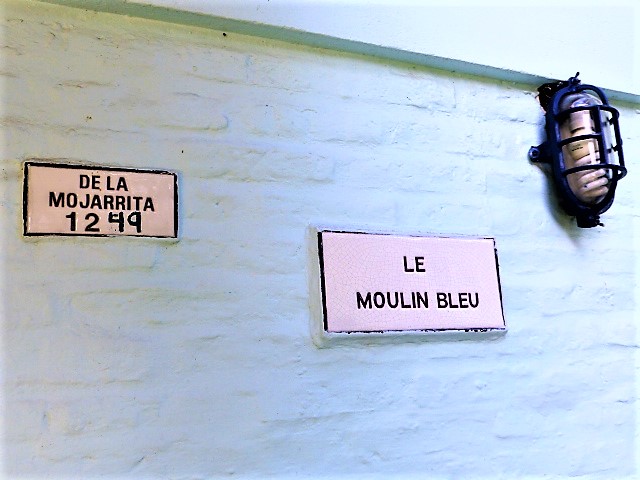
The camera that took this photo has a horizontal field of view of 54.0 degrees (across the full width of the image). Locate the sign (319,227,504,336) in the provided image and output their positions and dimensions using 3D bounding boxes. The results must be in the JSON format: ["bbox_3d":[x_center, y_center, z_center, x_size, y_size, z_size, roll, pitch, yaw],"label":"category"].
[{"bbox_3d":[0.140,0.065,0.951,0.307,0.145,0.020,2,-13,-22],"label":"sign"}]

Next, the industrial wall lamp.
[{"bbox_3d":[0.470,-0.161,1.098,0.174,0.279,0.108,2,-13,-22],"label":"industrial wall lamp"}]

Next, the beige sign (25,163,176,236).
[{"bbox_3d":[-0.280,-0.047,0.816,0.188,0.093,0.015,2,-13,-22],"label":"beige sign"}]

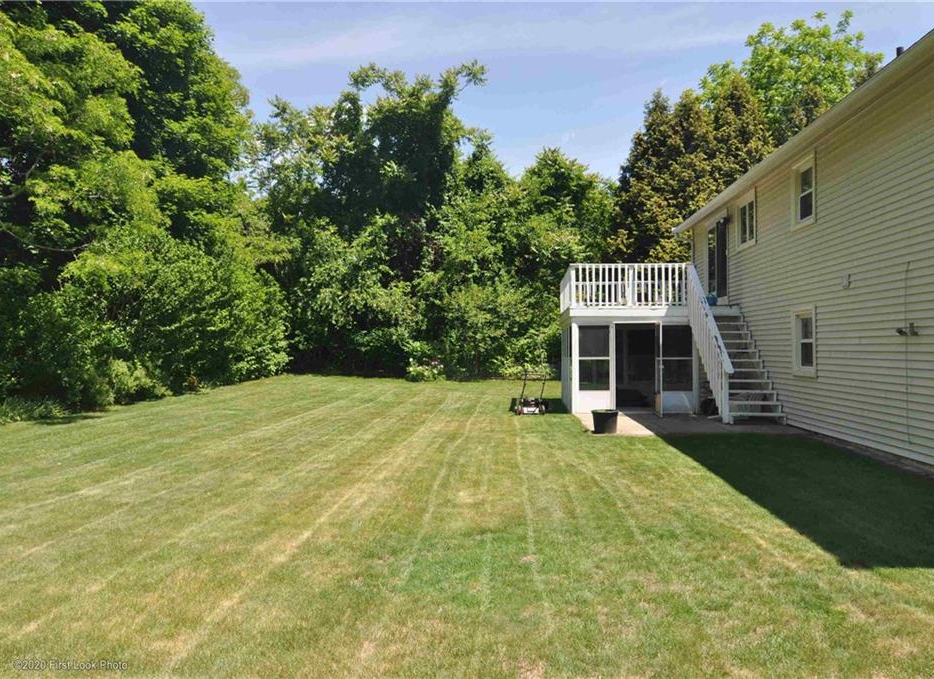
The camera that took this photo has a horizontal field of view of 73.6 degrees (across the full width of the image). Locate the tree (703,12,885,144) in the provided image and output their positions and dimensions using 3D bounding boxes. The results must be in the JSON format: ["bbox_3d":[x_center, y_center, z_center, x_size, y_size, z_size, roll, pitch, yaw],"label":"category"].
[{"bbox_3d":[16.000,-7.000,30.000,9.500,17.200,9.000,0,0,0],"label":"tree"}]

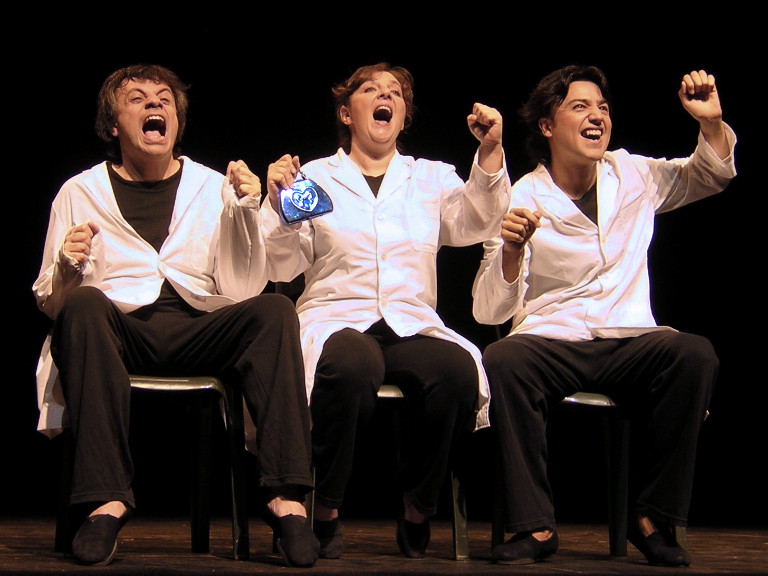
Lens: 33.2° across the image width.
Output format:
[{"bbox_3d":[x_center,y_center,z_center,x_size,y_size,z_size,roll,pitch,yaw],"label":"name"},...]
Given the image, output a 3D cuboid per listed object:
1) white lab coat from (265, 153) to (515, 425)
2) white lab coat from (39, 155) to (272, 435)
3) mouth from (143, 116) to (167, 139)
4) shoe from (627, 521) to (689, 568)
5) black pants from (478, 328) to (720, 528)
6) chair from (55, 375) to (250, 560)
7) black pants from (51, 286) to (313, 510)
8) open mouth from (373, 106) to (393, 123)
[{"bbox_3d":[-0.010,-0.026,3.397,0.610,0.800,0.540,3,-9,-13],"label":"white lab coat"},{"bbox_3d":[-0.575,0.002,3.249,0.550,0.780,0.520,3,-9,-12],"label":"white lab coat"},{"bbox_3d":[-0.569,-0.404,3.203,0.060,0.058,0.040,4,-24,-17],"label":"mouth"},{"bbox_3d":[0.703,0.652,3.290,0.090,0.090,0.250,4,-4,-18],"label":"shoe"},{"bbox_3d":[0.531,0.379,3.404,0.560,0.520,0.570,2,-9,-7],"label":"black pants"},{"bbox_3d":[-0.599,0.271,3.287,0.430,0.810,0.510,4,-10,-18],"label":"chair"},{"bbox_3d":[-0.500,0.285,3.113,0.570,0.520,0.600,3,-9,-14],"label":"black pants"},{"bbox_3d":[-0.004,-0.472,3.489,0.052,0.044,0.038,5,-24,-24],"label":"open mouth"}]

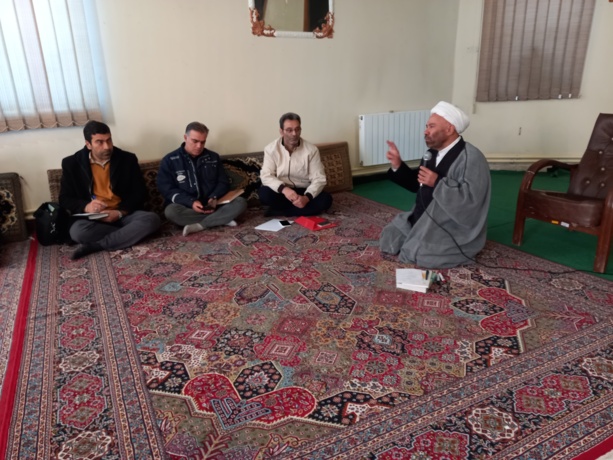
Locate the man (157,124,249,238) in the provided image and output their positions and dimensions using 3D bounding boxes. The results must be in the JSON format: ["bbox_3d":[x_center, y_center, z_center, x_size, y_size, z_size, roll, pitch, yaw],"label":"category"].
[{"bbox_3d":[-0.884,-0.487,3.797,0.720,0.850,0.680,-10,20,-26],"label":"man"}]

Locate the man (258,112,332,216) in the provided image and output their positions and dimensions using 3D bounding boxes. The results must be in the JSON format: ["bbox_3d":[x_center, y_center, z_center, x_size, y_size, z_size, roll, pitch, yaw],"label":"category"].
[{"bbox_3d":[-0.154,-0.631,4.141,0.700,0.880,0.650,-7,19,-18],"label":"man"}]

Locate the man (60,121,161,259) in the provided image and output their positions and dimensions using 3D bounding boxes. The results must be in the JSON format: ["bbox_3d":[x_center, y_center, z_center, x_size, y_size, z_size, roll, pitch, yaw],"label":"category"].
[{"bbox_3d":[-1.531,-0.381,3.451,0.740,0.890,0.700,-12,21,-29],"label":"man"}]

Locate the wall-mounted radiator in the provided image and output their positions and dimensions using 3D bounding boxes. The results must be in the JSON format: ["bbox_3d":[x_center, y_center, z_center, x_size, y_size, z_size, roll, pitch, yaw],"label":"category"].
[{"bbox_3d":[1.091,-1.100,5.282,1.033,0.570,0.100,-10,20,-26],"label":"wall-mounted radiator"}]

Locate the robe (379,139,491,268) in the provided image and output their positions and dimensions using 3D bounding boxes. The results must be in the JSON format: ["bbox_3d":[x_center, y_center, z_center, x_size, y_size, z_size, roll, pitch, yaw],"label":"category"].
[{"bbox_3d":[0.868,-0.220,2.974,0.630,0.770,0.620,-6,18,-14],"label":"robe"}]

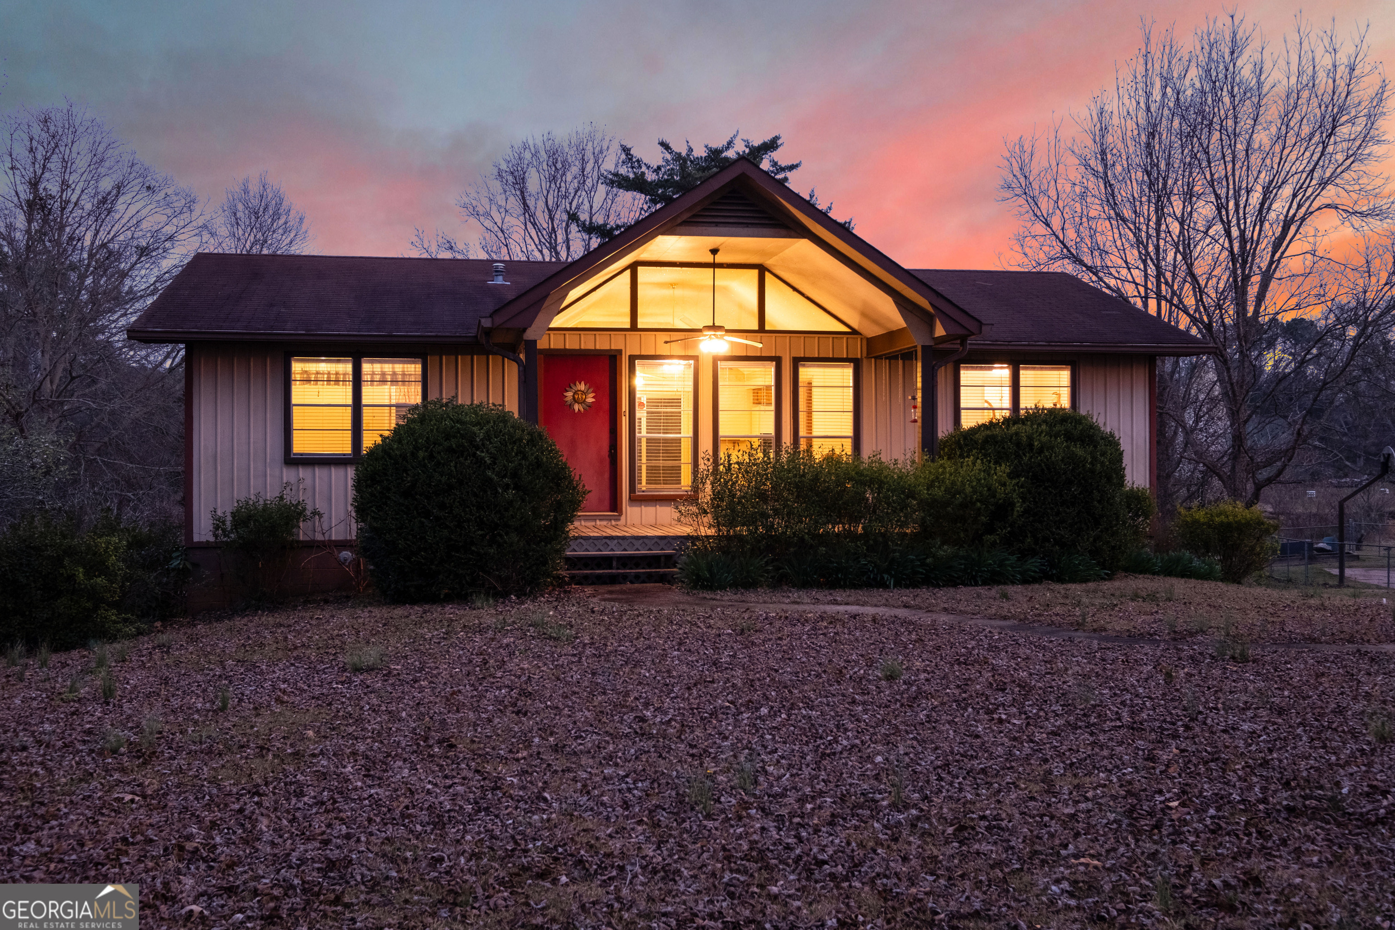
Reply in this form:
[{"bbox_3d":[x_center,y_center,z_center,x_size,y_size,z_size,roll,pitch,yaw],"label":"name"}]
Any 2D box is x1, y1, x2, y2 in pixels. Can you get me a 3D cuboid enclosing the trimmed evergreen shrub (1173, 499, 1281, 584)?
[{"bbox_3d":[6.353,0.926,16.800,1.280,0.985,1.250,0,0,-10],"label":"trimmed evergreen shrub"}]

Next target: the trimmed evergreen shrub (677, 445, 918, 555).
[{"bbox_3d":[1.137,0.497,15.900,2.650,1.442,1.150,0,0,-10],"label":"trimmed evergreen shrub"}]

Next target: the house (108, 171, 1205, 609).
[{"bbox_3d":[-0.504,-0.926,21.524,14.080,5.277,10.941,0,0,-10],"label":"house"}]

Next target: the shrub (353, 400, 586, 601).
[{"bbox_3d":[-2.504,0.383,15.300,2.500,2.200,2.450,0,0,-10],"label":"shrub"}]

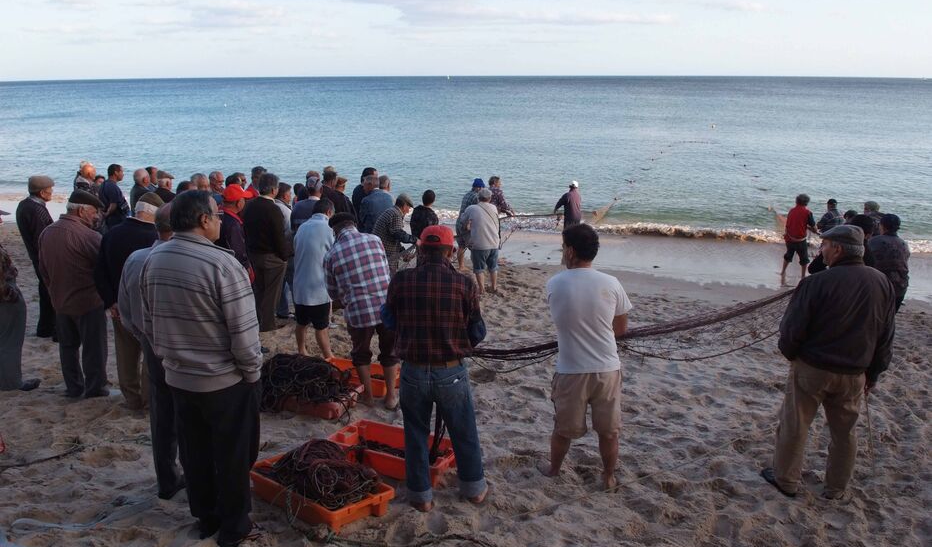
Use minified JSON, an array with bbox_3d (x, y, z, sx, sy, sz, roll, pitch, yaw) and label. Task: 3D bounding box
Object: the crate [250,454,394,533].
[{"bbox_3d":[-0.850,1.260,3.885,0.799,0.140,0.398,7,5,39],"label":"crate"}]

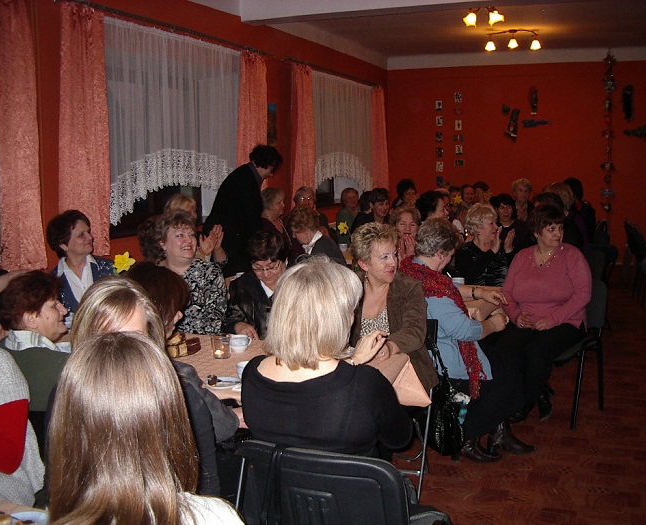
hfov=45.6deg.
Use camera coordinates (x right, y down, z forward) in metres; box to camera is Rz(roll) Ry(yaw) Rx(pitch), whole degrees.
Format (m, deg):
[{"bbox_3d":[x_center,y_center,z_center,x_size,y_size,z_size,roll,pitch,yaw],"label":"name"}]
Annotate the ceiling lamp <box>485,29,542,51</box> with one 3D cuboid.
[{"bbox_3d":[2.330,-2.716,9.400,0.660,0.250,0.150,3,8,22],"label":"ceiling lamp"}]

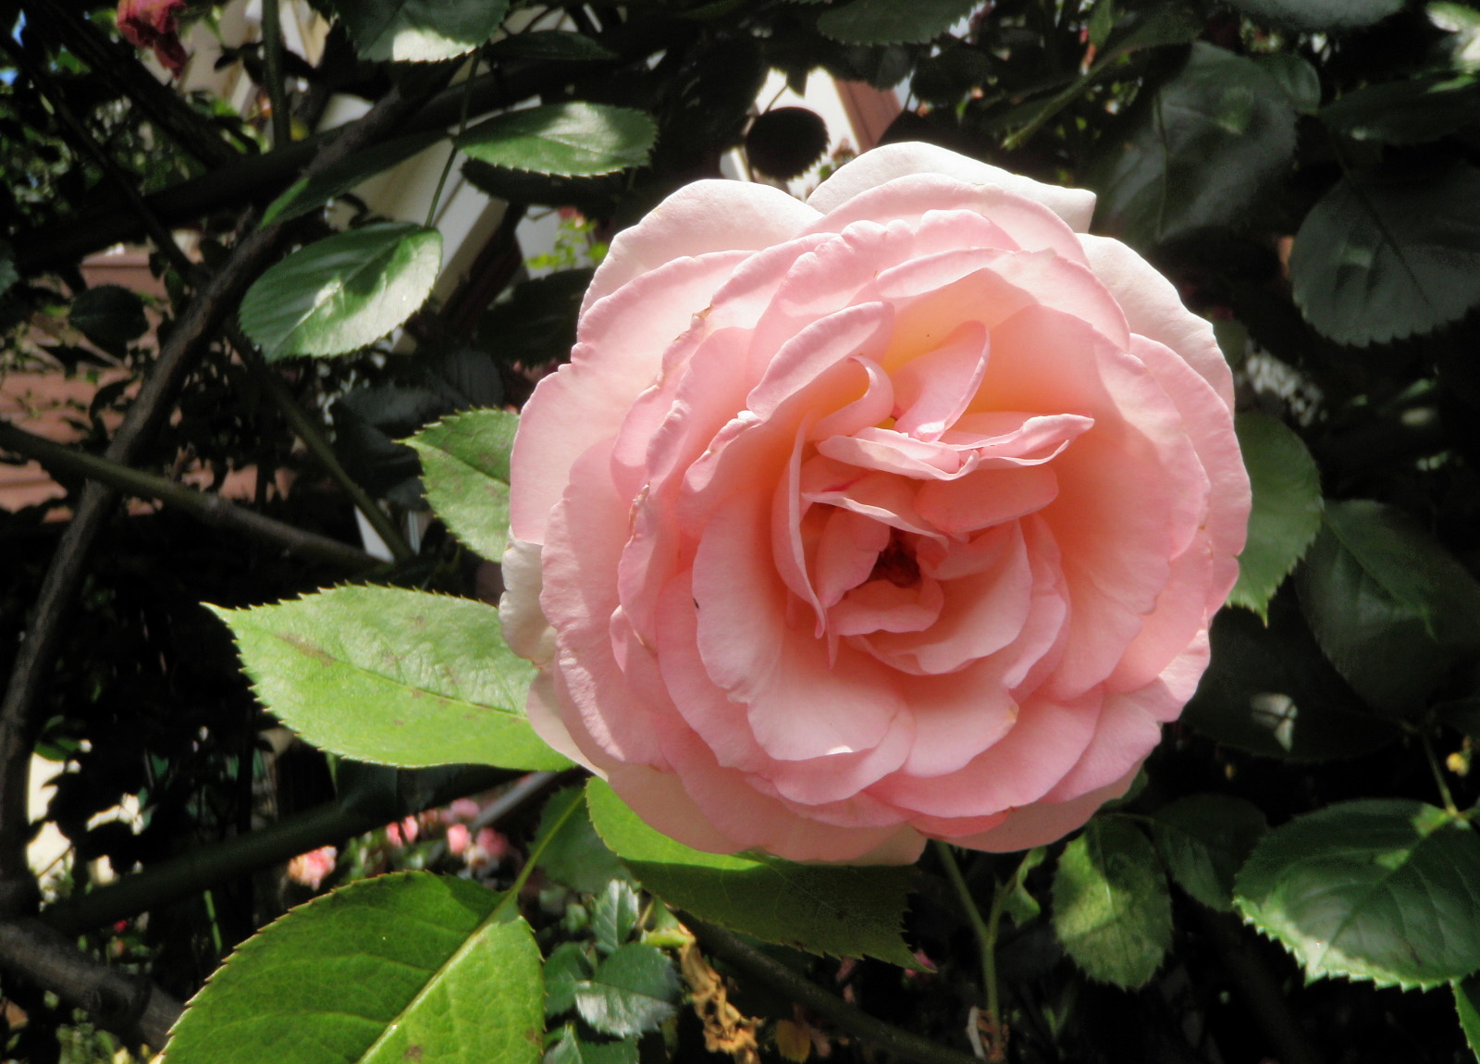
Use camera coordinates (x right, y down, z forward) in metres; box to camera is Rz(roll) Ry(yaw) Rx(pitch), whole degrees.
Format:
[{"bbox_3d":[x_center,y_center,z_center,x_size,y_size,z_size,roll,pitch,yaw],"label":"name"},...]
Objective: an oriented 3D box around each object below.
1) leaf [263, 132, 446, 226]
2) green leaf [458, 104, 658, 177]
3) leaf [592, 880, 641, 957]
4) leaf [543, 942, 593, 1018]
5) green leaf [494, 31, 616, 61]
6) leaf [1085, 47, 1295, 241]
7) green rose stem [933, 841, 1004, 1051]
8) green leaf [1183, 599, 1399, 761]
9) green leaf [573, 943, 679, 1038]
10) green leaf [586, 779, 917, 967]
[{"bbox_3d":[-0.092,-0.084,0.367,0.049,0.007,0.027,-28,35,-6],"label":"leaf"},{"bbox_3d":[-0.044,-0.093,0.367,0.047,0.030,0.007,3,-46,6],"label":"green leaf"},{"bbox_3d":[-0.032,0.101,0.400,0.013,0.022,0.005,2,-27,7],"label":"leaf"},{"bbox_3d":[-0.045,0.116,0.400,0.021,0.017,0.005,-31,-29,-12],"label":"leaf"},{"bbox_3d":[-0.047,-0.123,0.393,0.034,0.006,0.022,-3,29,-27],"label":"green leaf"},{"bbox_3d":[0.100,-0.086,0.338,0.041,0.055,0.009,16,-27,-1],"label":"leaf"},{"bbox_3d":[0.045,0.082,0.305,0.009,0.043,0.008,-14,-2,0],"label":"green rose stem"},{"bbox_3d":[0.126,0.034,0.360,0.058,0.043,0.011,9,-30,5],"label":"green leaf"},{"bbox_3d":[-0.026,0.105,0.352,0.024,0.023,0.006,7,-28,12],"label":"green leaf"},{"bbox_3d":[0.005,0.060,0.275,0.066,0.042,0.012,29,-40,6],"label":"green leaf"}]

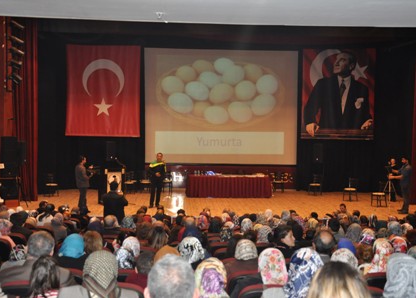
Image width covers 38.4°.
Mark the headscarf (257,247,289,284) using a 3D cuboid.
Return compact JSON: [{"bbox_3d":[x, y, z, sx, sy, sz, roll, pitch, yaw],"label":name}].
[{"bbox_3d":[0.481,0.870,4.405,0.215,0.280,0.250,1,2,-1],"label":"headscarf"}]

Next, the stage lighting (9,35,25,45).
[{"bbox_3d":[-6.417,-3.659,20.000,0.550,0.300,0.300,30,-16,-31],"label":"stage lighting"}]

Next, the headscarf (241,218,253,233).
[{"bbox_3d":[0.656,1.313,10.201,0.200,0.250,0.240,1,0,-3],"label":"headscarf"}]

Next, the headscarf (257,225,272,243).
[{"bbox_3d":[0.765,1.161,8.101,0.205,0.260,0.240,1,0,-3],"label":"headscarf"}]

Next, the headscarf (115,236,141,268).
[{"bbox_3d":[-0.757,0.966,5.601,0.230,0.290,0.250,1,0,0],"label":"headscarf"}]

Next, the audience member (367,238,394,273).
[{"bbox_3d":[1.534,1.402,5.518,0.480,1.200,0.650,1,2,-3],"label":"audience member"}]

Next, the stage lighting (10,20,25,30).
[{"bbox_3d":[-6.160,-3.993,19.300,0.450,0.340,0.350,16,-9,-43],"label":"stage lighting"}]

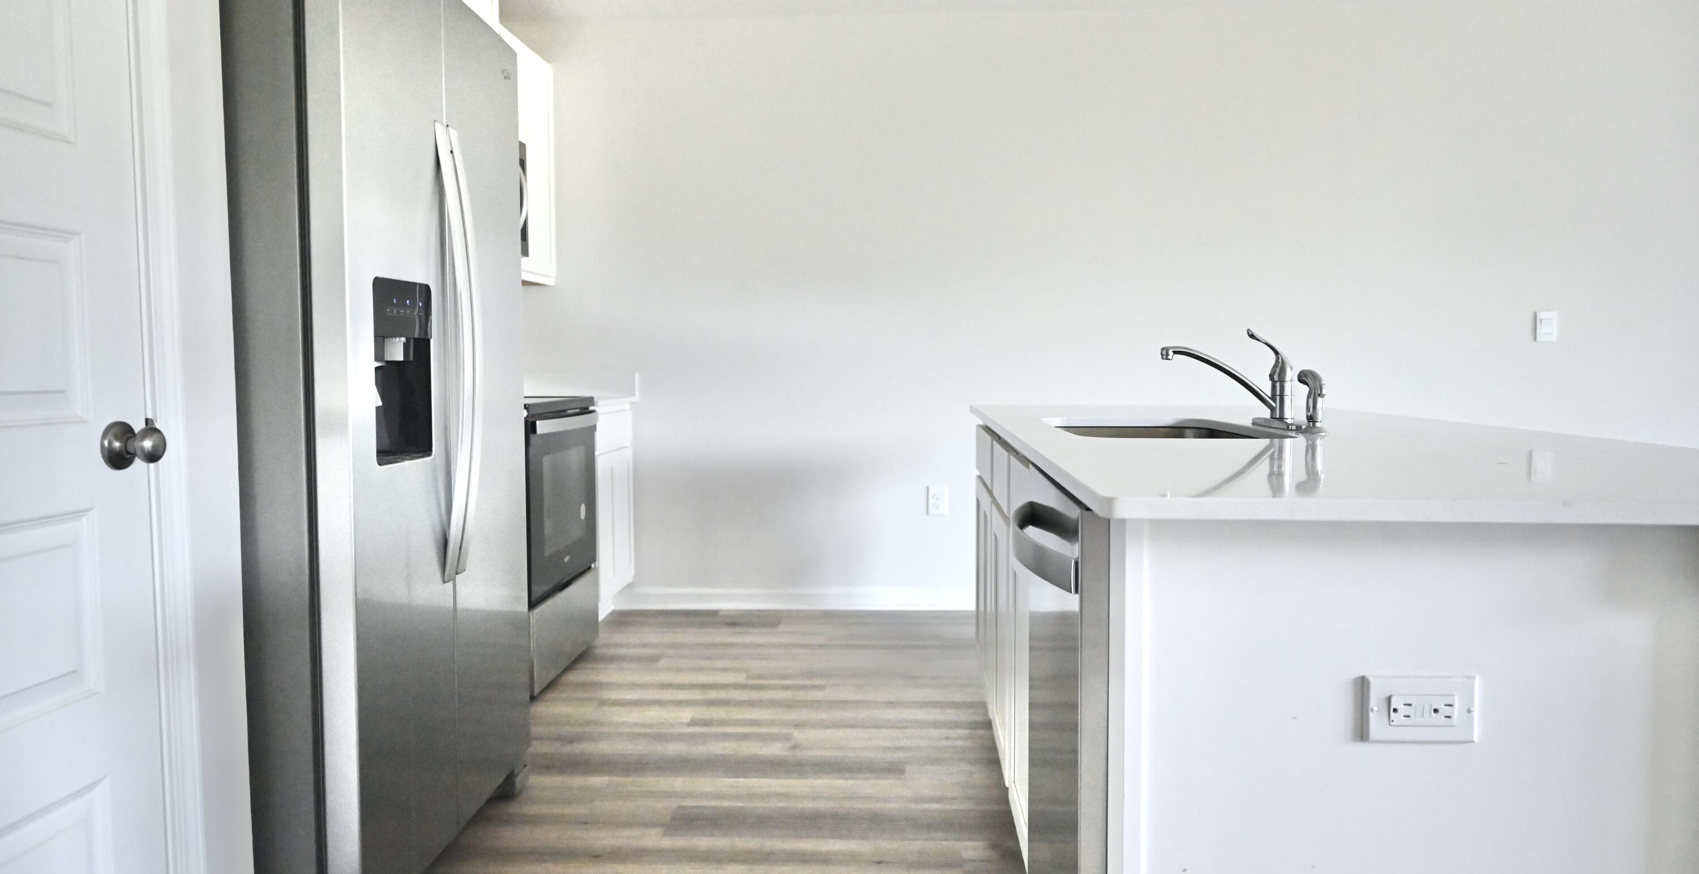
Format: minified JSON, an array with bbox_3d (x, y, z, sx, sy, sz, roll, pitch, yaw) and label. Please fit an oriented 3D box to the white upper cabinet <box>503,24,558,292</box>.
[{"bbox_3d":[-1.408,-1.071,4.446,0.325,0.903,0.600,0,4,3],"label":"white upper cabinet"}]

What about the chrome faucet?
[{"bbox_3d":[0.836,-0.123,2.445,0.285,0.210,0.340,0,4,3],"label":"chrome faucet"}]

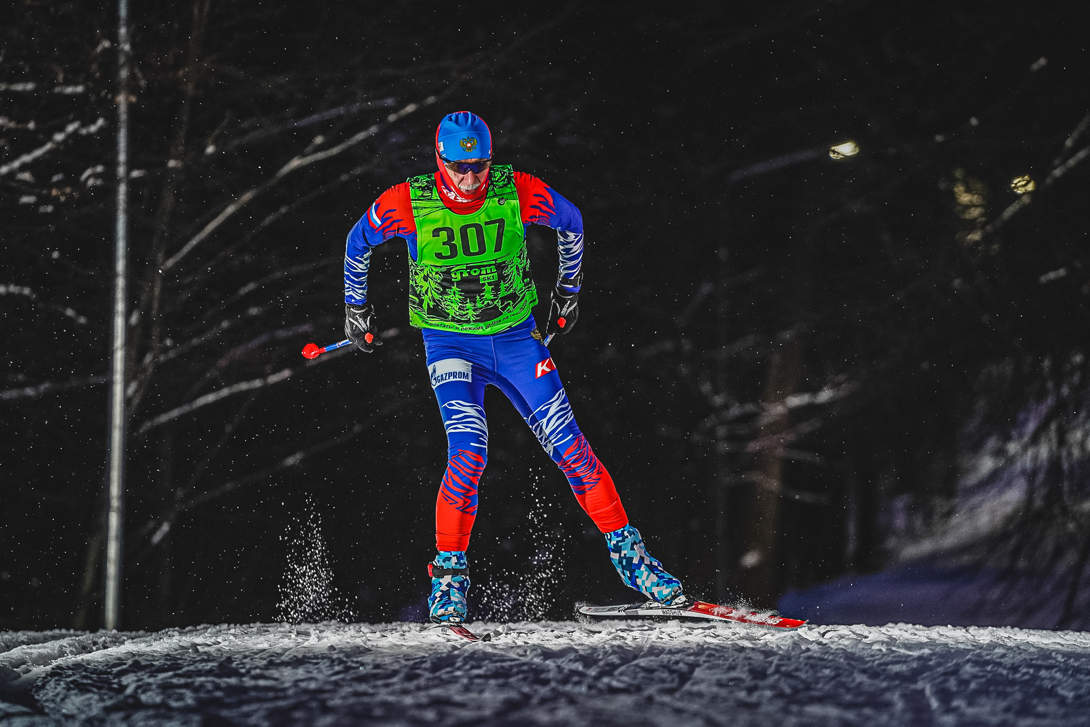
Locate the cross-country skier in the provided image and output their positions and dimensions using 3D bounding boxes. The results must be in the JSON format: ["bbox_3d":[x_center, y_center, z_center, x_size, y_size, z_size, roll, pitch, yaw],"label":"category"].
[{"bbox_3d":[-0.095,0.012,18.900,1.070,1.600,0.830,1,0,-6],"label":"cross-country skier"}]

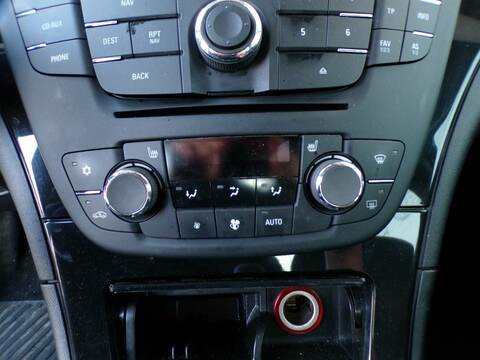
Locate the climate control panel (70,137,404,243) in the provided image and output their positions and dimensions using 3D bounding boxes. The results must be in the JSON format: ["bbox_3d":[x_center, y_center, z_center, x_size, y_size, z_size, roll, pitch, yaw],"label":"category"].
[{"bbox_3d":[-0.004,0.005,0.192,0.195,0.060,0.035,-2,5,-1],"label":"climate control panel"}]

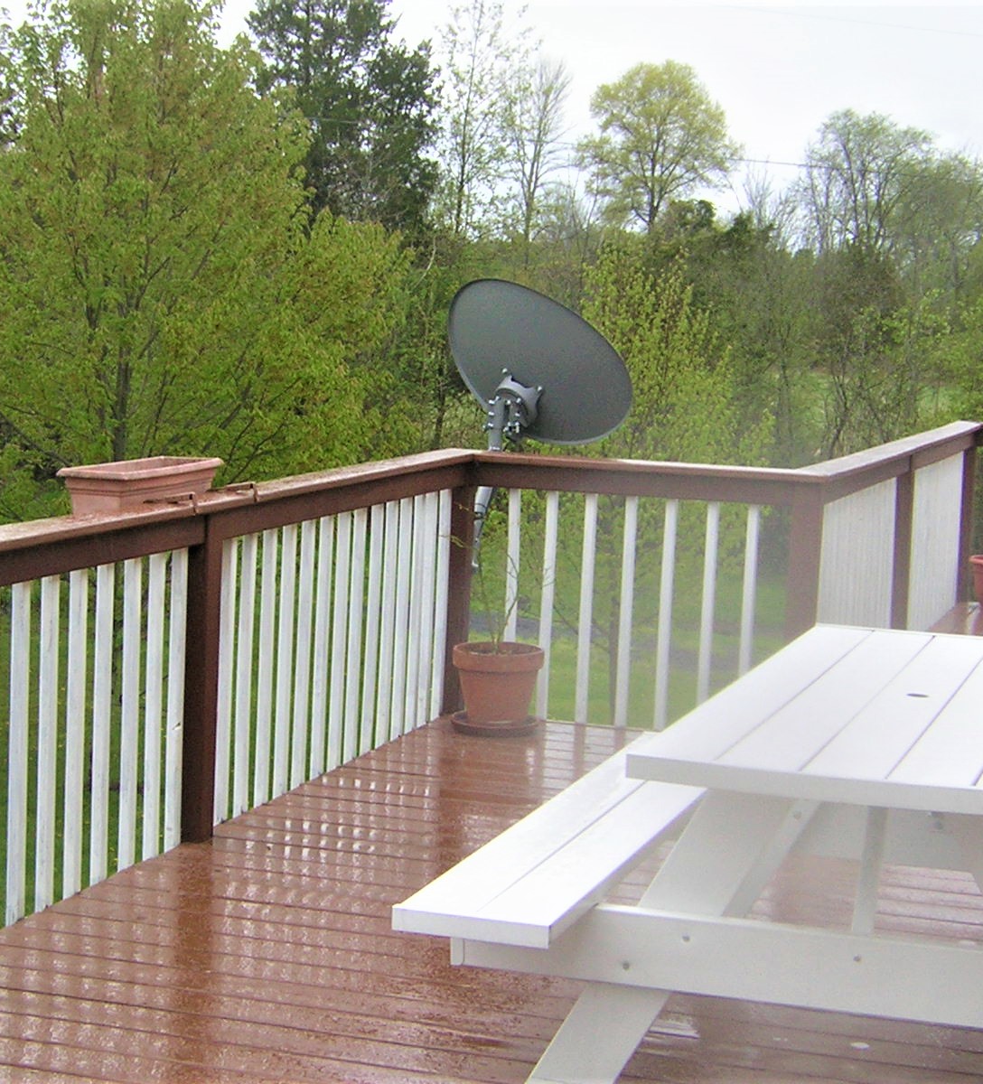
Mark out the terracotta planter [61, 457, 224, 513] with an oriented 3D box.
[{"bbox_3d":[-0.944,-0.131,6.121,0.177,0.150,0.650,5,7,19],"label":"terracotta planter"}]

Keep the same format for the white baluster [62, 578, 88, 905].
[{"bbox_3d":[-1.044,0.477,5.663,0.035,0.823,0.035,5,8,19],"label":"white baluster"}]

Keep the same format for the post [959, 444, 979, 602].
[{"bbox_3d":[2.442,-0.122,11.701,0.089,0.893,0.089,4,7,18],"label":"post"}]

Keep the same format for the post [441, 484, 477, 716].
[{"bbox_3d":[-0.133,0.201,8.061,0.090,0.830,0.090,5,7,19],"label":"post"}]

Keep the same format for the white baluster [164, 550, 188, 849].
[{"bbox_3d":[-0.862,0.423,6.161,0.035,0.823,0.035,5,8,19],"label":"white baluster"}]

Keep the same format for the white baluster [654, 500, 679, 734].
[{"bbox_3d":[0.613,0.260,7.893,0.034,0.815,0.034,5,7,19],"label":"white baluster"}]

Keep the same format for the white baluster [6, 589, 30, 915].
[{"bbox_3d":[-1.135,0.505,5.410,0.035,0.823,0.035,5,8,19],"label":"white baluster"}]

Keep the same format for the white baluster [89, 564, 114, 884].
[{"bbox_3d":[-0.987,0.453,5.704,0.034,0.860,0.034,4,7,18],"label":"white baluster"}]

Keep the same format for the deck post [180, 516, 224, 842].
[{"bbox_3d":[-0.799,0.362,6.164,0.089,0.915,0.089,4,7,18],"label":"deck post"}]

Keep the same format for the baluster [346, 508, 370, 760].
[{"bbox_3d":[-0.434,0.294,7.352,0.035,0.823,0.035,5,7,19],"label":"baluster"}]

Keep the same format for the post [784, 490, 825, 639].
[{"bbox_3d":[1.079,0.257,7.767,0.089,0.915,0.089,4,7,18],"label":"post"}]

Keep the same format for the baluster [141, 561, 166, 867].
[{"bbox_3d":[-0.884,0.422,5.945,0.034,0.815,0.034,5,7,19],"label":"baluster"}]

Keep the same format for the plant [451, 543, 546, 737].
[{"bbox_3d":[0.029,0.326,7.828,0.325,0.650,0.325,2,7,0],"label":"plant"}]

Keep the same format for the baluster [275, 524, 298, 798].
[{"bbox_3d":[-0.620,0.351,6.825,0.035,0.823,0.035,5,7,19],"label":"baluster"}]

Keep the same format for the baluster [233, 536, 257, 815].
[{"bbox_3d":[-0.716,0.381,6.554,0.035,0.823,0.035,5,7,19],"label":"baluster"}]

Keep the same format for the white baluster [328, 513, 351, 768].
[{"bbox_3d":[-0.484,0.305,7.187,0.034,0.860,0.034,4,7,18],"label":"white baluster"}]

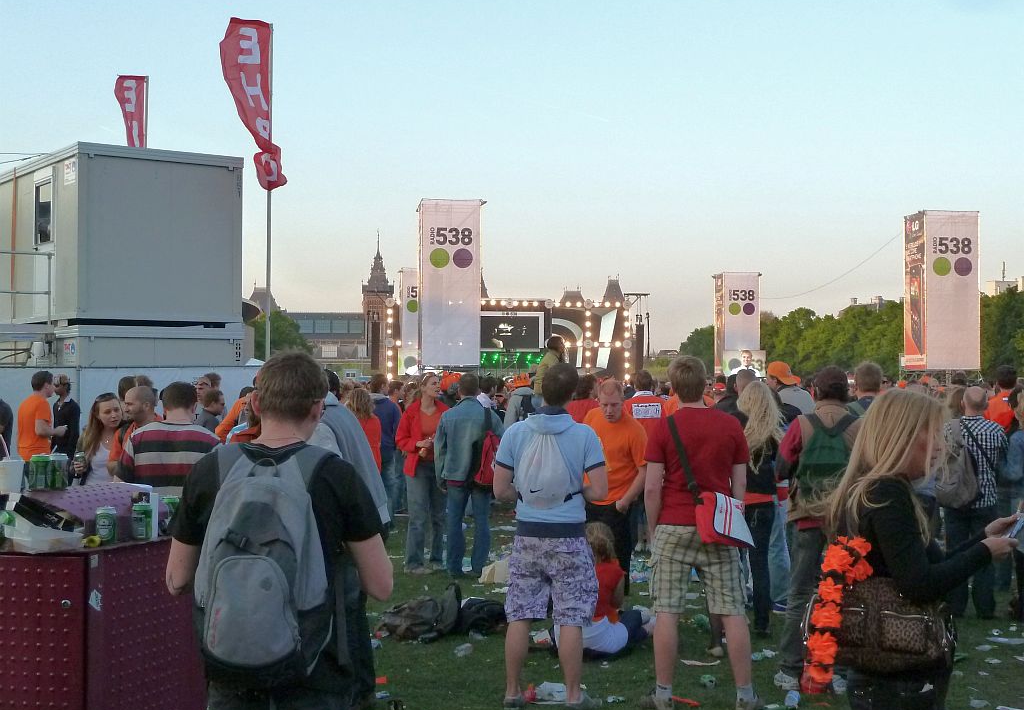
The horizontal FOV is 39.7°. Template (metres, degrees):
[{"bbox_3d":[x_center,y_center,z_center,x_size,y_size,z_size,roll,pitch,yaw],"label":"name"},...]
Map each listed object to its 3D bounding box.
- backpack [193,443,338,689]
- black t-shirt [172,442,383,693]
[{"bbox_3d":[-0.608,0.519,3.500,0.320,0.560,0.240,0,-1,6],"label":"backpack"},{"bbox_3d":[-0.608,0.551,3.680,0.520,0.630,0.310,0,-1,6],"label":"black t-shirt"}]

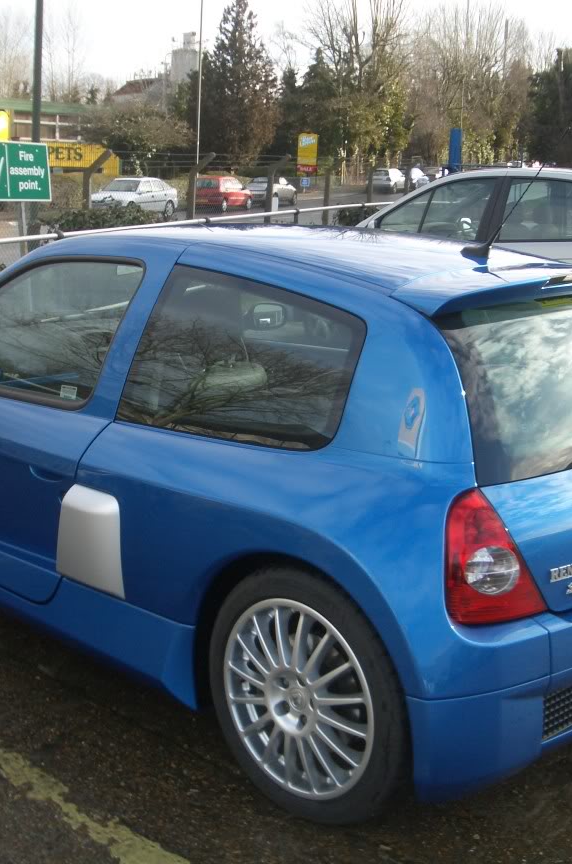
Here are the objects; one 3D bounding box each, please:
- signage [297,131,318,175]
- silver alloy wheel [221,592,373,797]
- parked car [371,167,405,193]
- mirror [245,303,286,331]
[{"bbox_3d":[1.292,-16.737,70.000,1.250,2.500,0.150,2,12,3],"label":"signage"},{"bbox_3d":[0.095,0.629,2.882,0.490,0.490,0.200,13,17,43],"label":"silver alloy wheel"},{"bbox_3d":[6.295,-15.006,69.500,1.660,1.450,3.900,7,13,25],"label":"parked car"},{"bbox_3d":[-0.076,-0.507,5.166,0.175,0.128,0.100,-8,16,-37],"label":"mirror"}]

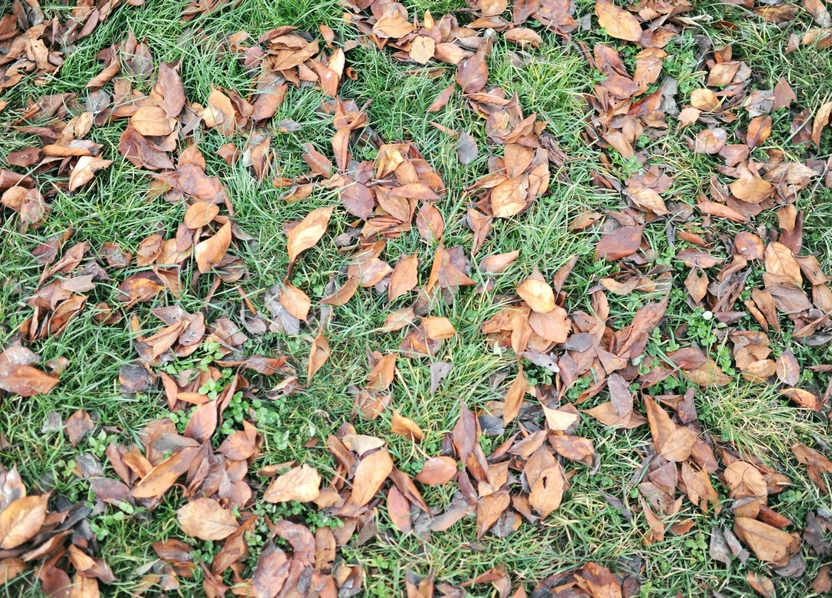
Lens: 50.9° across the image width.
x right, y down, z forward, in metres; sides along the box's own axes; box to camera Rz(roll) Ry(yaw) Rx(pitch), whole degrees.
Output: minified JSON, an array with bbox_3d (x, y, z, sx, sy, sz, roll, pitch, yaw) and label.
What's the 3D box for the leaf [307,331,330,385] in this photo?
[{"bbox_3d":[-0.162,0.092,1.407,0.031,0.025,0.103,9,65,4],"label":"leaf"}]

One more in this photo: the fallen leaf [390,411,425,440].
[{"bbox_3d":[-0.012,0.197,1.358,0.060,0.022,0.029,36,70,15],"label":"fallen leaf"}]

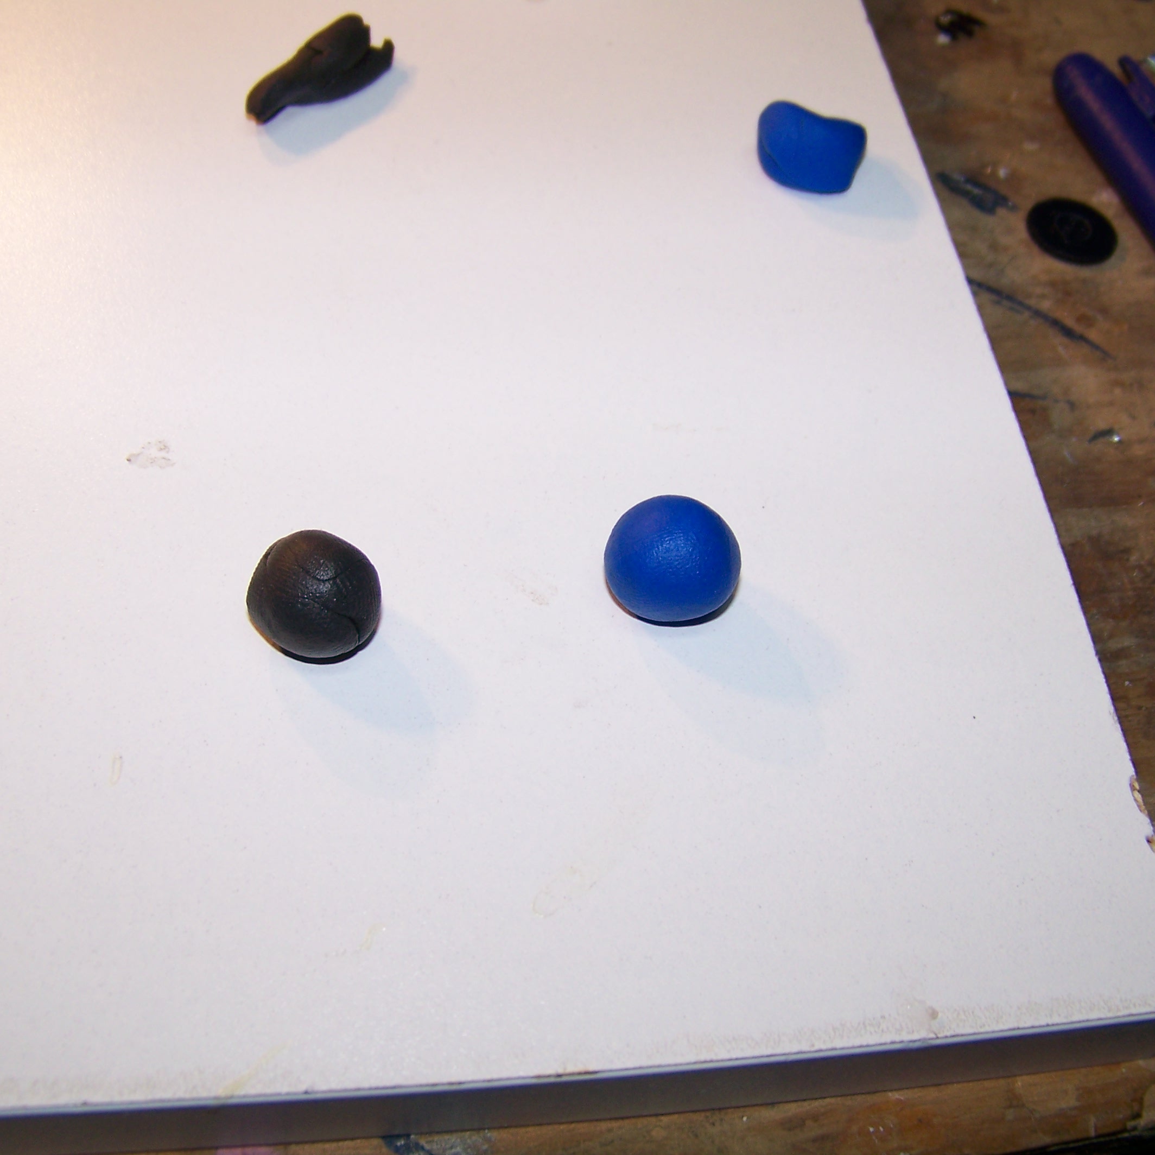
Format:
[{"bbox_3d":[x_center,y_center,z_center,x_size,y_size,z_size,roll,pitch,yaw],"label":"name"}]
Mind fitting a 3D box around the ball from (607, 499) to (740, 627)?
[{"bbox_3d":[0.011,-0.002,0.172,0.015,0.013,0.015,3,55,-4],"label":"ball"}]

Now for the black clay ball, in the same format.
[{"bbox_3d":[-0.028,0.002,0.166,0.014,0.012,0.014,8,55,0],"label":"black clay ball"}]

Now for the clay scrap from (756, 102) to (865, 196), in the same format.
[{"bbox_3d":[0.032,-0.061,0.217,0.015,0.011,0.011,8,55,0],"label":"clay scrap"}]

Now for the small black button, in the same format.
[{"bbox_3d":[0.078,-0.055,0.246,0.015,0.003,0.015,8,55,0],"label":"small black button"}]

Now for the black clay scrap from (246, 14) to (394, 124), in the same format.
[{"bbox_3d":[-0.036,-0.072,0.220,0.009,0.008,0.024,38,60,19],"label":"black clay scrap"}]

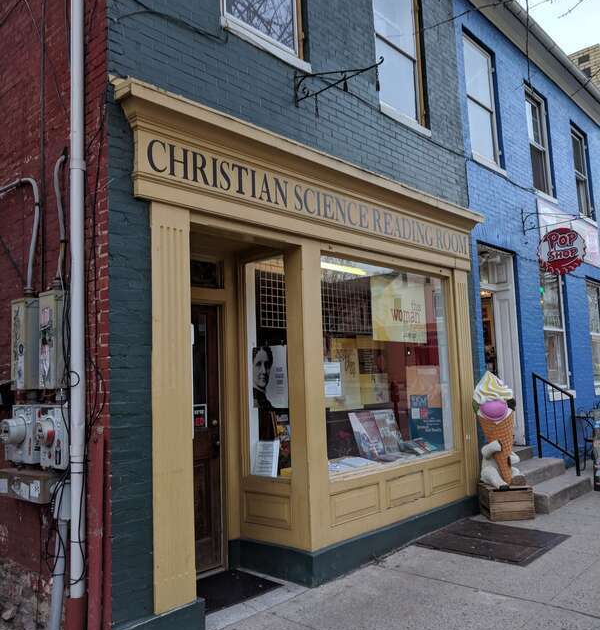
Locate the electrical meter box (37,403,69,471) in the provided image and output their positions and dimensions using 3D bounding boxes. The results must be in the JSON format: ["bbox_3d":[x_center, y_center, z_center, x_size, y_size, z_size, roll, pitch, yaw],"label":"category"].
[{"bbox_3d":[-1.443,0.719,3.560,0.300,0.360,0.220,-7,-8,41],"label":"electrical meter box"}]

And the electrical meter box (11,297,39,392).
[{"bbox_3d":[-1.776,0.191,3.946,0.200,0.590,0.140,-7,-8,41],"label":"electrical meter box"}]

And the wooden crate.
[{"bbox_3d":[2.229,2.016,6.496,0.464,0.315,0.352,-2,-6,-1],"label":"wooden crate"}]

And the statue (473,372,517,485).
[{"bbox_3d":[2.139,1.247,6.595,0.460,1.230,0.460,2,-7,-34],"label":"statue"}]

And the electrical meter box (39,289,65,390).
[{"bbox_3d":[-1.479,0.157,3.684,0.205,0.585,0.140,-7,-8,41],"label":"electrical meter box"}]

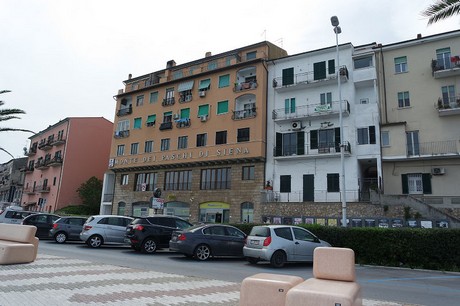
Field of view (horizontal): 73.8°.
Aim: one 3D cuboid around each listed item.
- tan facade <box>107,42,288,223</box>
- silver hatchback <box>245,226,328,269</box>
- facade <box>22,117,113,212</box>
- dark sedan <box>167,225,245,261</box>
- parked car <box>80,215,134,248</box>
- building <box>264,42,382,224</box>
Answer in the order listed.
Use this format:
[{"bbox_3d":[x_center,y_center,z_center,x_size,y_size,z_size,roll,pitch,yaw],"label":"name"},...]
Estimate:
[{"bbox_3d":[-3.168,-0.390,40.631,22.363,21.100,12.000,-4,-13,29],"label":"tan facade"},{"bbox_3d":[2.424,3.706,12.332,3.670,1.460,1.660,10,-15,-31],"label":"silver hatchback"},{"bbox_3d":[-27.168,3.451,53.771,17.972,16.300,10.500,-8,-16,41],"label":"facade"},{"bbox_3d":[-0.283,3.849,13.425,4.520,1.420,1.820,9,-14,-27],"label":"dark sedan"},{"bbox_3d":[-5.751,4.211,16.563,4.270,1.600,1.780,10,-14,-31],"label":"parked car"},{"bbox_3d":[10.394,-0.613,31.844,10.023,18.000,11.000,-4,-13,27],"label":"building"}]

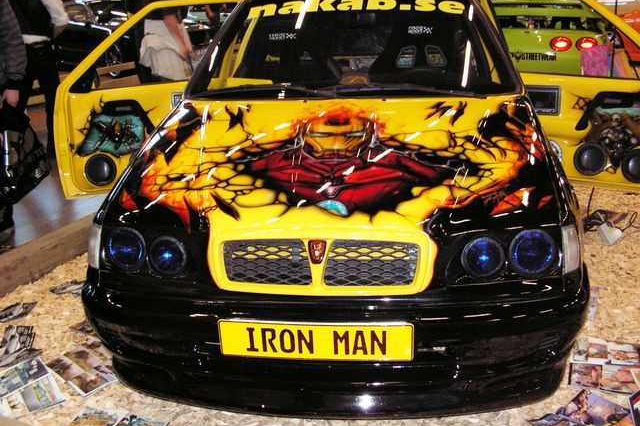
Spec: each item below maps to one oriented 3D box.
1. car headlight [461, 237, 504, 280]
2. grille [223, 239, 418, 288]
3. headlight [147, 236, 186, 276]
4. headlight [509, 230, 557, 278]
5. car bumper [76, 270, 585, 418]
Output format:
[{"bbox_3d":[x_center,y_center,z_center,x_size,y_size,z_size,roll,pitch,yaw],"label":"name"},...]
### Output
[{"bbox_3d":[0.438,0.125,1.786,0.122,0.125,0.075,0,18,8],"label":"car headlight"},{"bbox_3d":[-0.007,0.133,1.795,0.530,0.115,0.080,0,18,8],"label":"grille"},{"bbox_3d":[-0.429,0.125,1.901,0.122,0.125,0.075,0,18,8],"label":"headlight"},{"bbox_3d":[0.571,0.110,1.795,0.138,0.140,0.080,0,18,8],"label":"headlight"},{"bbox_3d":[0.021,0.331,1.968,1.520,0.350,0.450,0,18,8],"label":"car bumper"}]

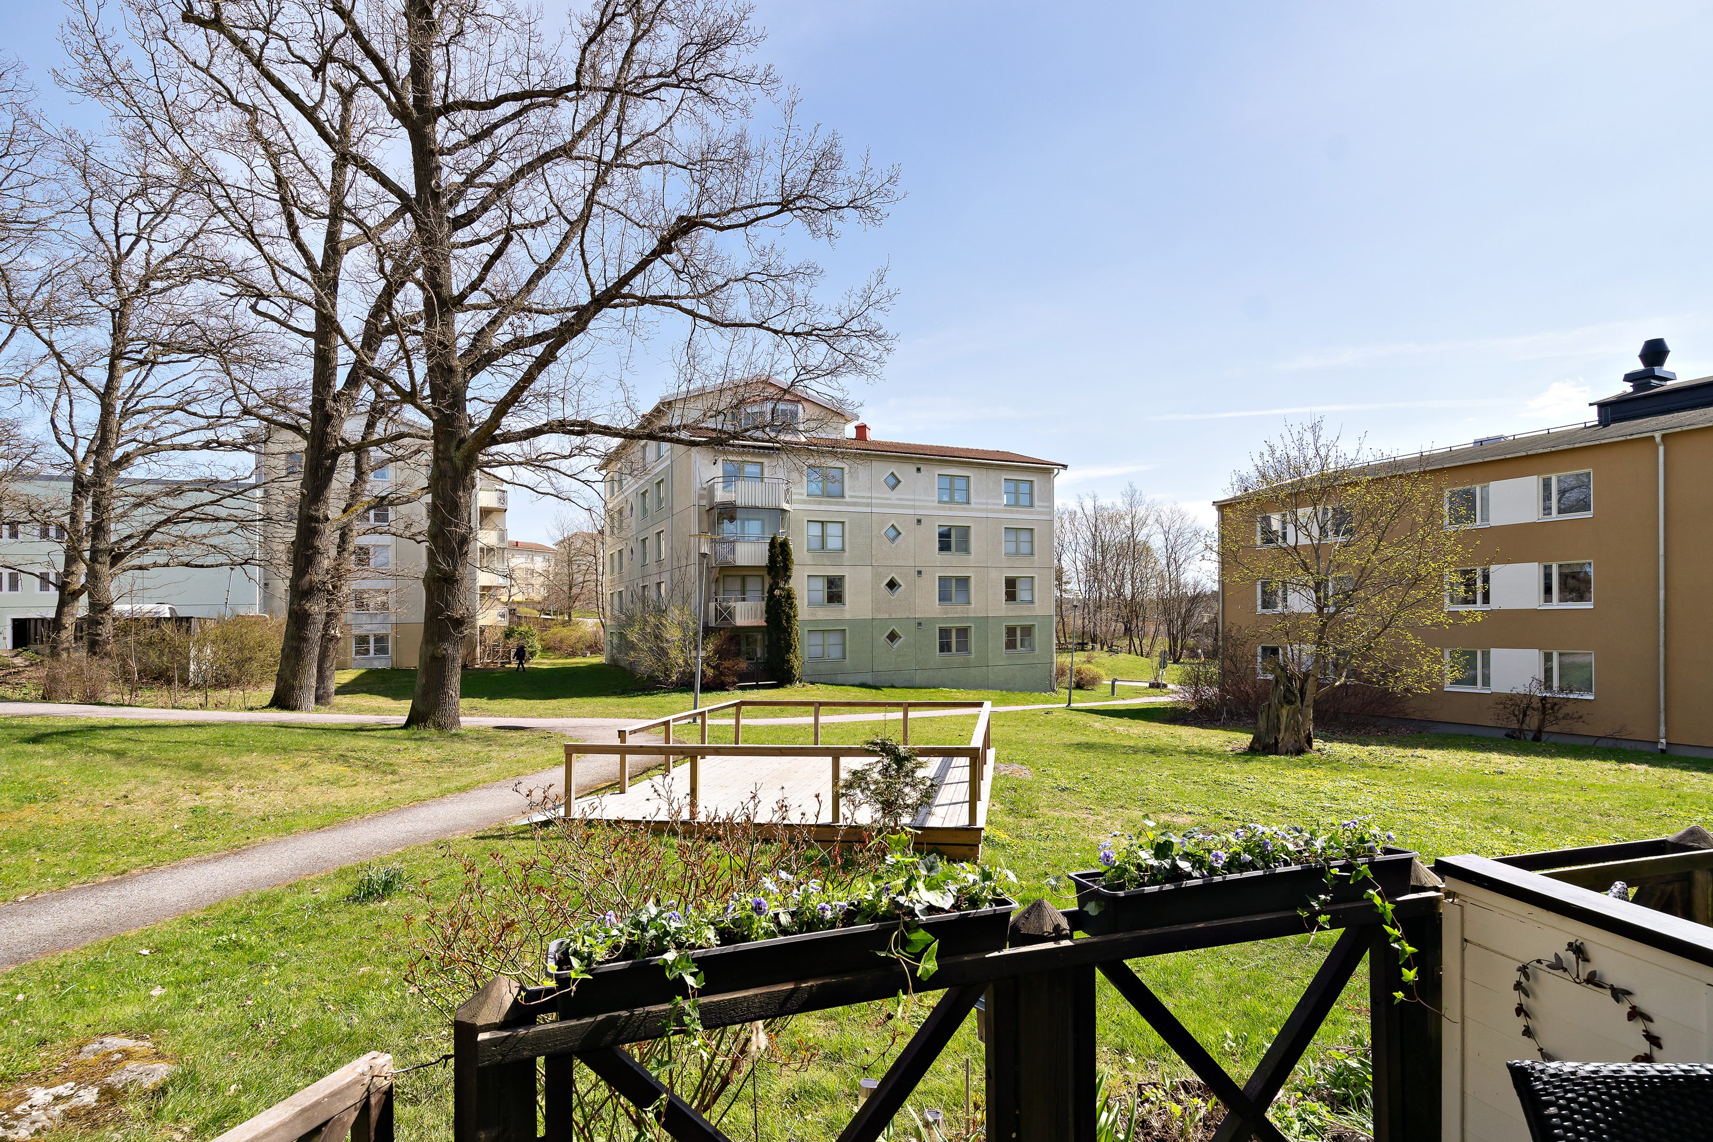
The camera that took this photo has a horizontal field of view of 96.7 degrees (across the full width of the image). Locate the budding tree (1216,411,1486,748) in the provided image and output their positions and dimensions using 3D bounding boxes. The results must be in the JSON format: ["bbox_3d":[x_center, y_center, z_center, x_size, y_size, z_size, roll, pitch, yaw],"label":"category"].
[{"bbox_3d":[12.400,0.390,19.200,6.600,8.400,6.000,-1,-3,0],"label":"budding tree"}]

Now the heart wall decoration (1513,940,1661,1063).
[{"bbox_3d":[1.390,0.865,1.468,0.035,0.300,0.250,0,-3,-14],"label":"heart wall decoration"}]

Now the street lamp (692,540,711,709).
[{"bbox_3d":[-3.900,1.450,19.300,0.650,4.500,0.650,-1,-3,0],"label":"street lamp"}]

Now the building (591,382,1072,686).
[{"bbox_3d":[-2.900,-1.100,49.500,21.200,16.600,20.800,1,-3,-25],"label":"building"}]

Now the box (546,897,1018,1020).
[{"bbox_3d":[-0.107,0.693,1.386,0.825,0.130,0.150,0,-3,-18],"label":"box"}]

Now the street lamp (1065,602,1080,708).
[{"bbox_3d":[8.800,3.270,31.000,0.550,4.600,0.550,-1,-3,0],"label":"street lamp"}]

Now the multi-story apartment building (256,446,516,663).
[{"bbox_3d":[-33.200,-1.000,56.000,14.500,15.600,17.500,1,-3,-28],"label":"multi-story apartment building"}]

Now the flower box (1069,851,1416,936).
[{"bbox_3d":[0.857,0.693,1.654,0.785,0.130,0.150,0,-3,-16],"label":"flower box"}]

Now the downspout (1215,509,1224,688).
[{"bbox_3d":[15.750,1.330,33.000,0.250,8.100,0.160,1,-3,-33],"label":"downspout"}]

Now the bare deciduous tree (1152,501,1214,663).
[{"bbox_3d":[29.230,0.957,68.000,6.000,14.600,6.000,-1,-3,0],"label":"bare deciduous tree"}]

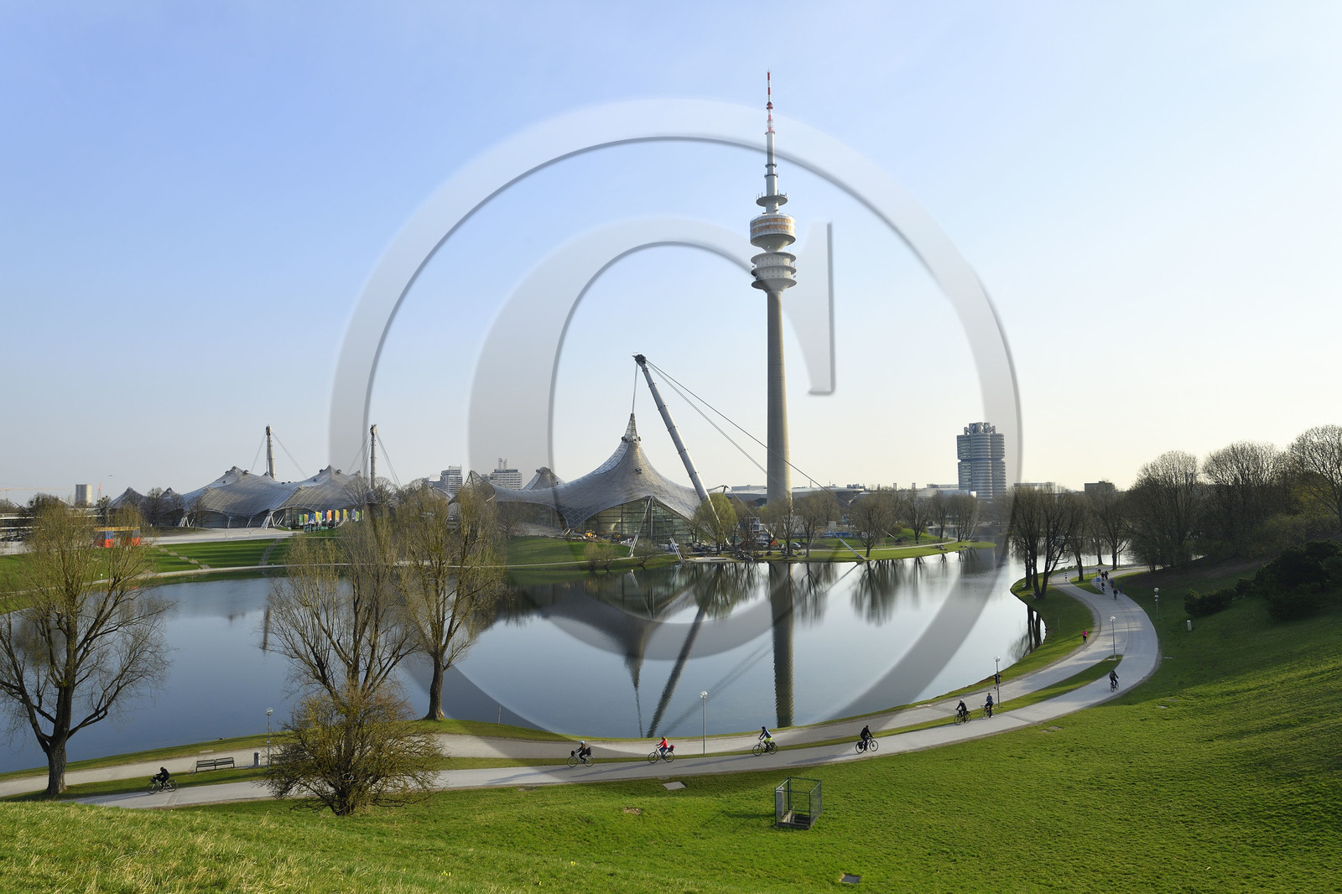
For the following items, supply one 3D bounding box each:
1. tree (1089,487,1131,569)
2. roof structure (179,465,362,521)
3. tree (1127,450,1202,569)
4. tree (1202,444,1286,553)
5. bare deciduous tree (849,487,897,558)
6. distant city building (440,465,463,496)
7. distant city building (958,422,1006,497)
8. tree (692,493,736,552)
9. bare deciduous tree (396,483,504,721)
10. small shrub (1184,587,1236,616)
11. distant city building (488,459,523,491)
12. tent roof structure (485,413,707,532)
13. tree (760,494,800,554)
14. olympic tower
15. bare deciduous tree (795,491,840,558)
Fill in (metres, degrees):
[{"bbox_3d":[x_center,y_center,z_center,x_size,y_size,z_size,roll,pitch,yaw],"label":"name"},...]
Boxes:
[{"bbox_3d":[92.060,17.037,172.000,8.200,17.000,8.200,-3,-4,28],"label":"tree"},{"bbox_3d":[-240.093,29.071,484.395,100.000,35.900,70.000,1,-4,-24],"label":"roof structure"},{"bbox_3d":[103.609,13.190,172.000,13.800,24.500,13.800,-3,-4,31],"label":"tree"},{"bbox_3d":[119.037,10.429,170.000,15.000,22.800,15.000,-3,-4,35],"label":"tree"},{"bbox_3d":[61.924,23.210,250.940,15.000,21.400,14.500,-1,-4,0],"label":"bare deciduous tree"},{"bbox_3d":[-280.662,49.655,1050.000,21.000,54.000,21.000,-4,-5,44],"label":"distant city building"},{"bbox_3d":[353.389,22.309,932.254,52.000,101.000,52.000,-3,-4,29],"label":"distant city building"},{"bbox_3d":[12.101,20.982,228.000,11.800,16.000,11.800,-1,-3,3],"label":"tree"},{"bbox_3d":[-18.425,12.737,68.114,9.000,19.500,9.000,-1,-4,0],"label":"bare deciduous tree"},{"bbox_3d":[65.017,18.727,99.000,5.200,3.100,4.000,-3,-4,33],"label":"small shrub"},{"bbox_3d":[-199.498,48.260,984.199,41.000,69.000,24.000,0,-4,-11],"label":"distant city building"},{"bbox_3d":[-29.308,12.358,319.927,82.000,47.500,72.000,-1,-4,-3],"label":"tent roof structure"},{"bbox_3d":[29.135,20.758,218.000,10.200,15.800,10.200,-1,-3,7],"label":"tree"},{"bbox_3d":[66.834,-99.176,522.831,29.500,290.500,29.500,-1,-4,0],"label":"olympic tower"},{"bbox_3d":[45.122,23.873,252.917,13.300,20.500,13.000,-1,-4,0],"label":"bare deciduous tree"}]

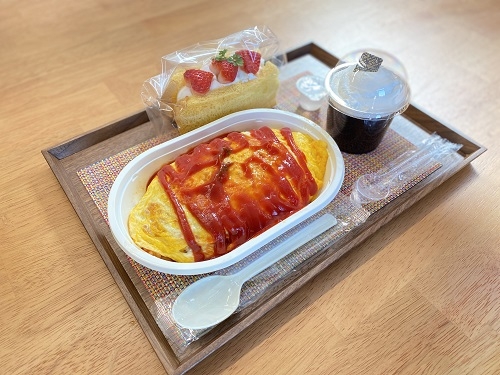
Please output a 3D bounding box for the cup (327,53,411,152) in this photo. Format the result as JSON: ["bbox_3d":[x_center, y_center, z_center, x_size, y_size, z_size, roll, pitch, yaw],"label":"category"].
[{"bbox_3d":[0.117,-0.091,0.388,0.087,0.096,0.087,1,50,-1],"label":"cup"}]

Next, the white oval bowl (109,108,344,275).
[{"bbox_3d":[-0.017,0.001,0.340,0.213,0.043,0.142,-27,56,-22],"label":"white oval bowl"}]

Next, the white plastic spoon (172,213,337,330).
[{"bbox_3d":[0.011,0.061,0.307,0.163,0.016,0.040,-27,56,-22],"label":"white plastic spoon"}]

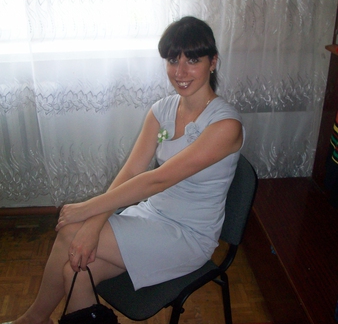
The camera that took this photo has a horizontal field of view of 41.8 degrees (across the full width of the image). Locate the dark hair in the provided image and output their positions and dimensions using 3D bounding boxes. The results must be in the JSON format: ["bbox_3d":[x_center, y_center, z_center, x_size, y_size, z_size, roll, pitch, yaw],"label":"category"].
[{"bbox_3d":[0.068,-0.317,1.345,0.180,0.240,0.215,13,26,32],"label":"dark hair"}]

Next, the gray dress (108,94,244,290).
[{"bbox_3d":[0.002,0.074,1.481,0.440,0.590,0.385,-21,29,-39],"label":"gray dress"}]

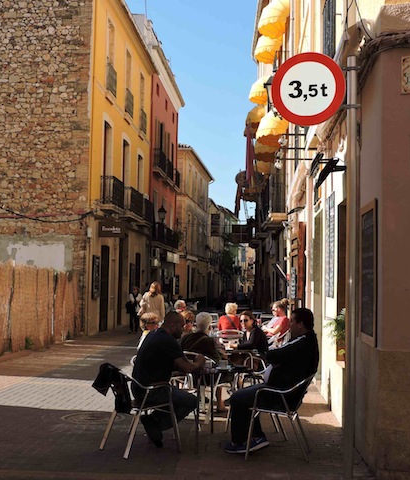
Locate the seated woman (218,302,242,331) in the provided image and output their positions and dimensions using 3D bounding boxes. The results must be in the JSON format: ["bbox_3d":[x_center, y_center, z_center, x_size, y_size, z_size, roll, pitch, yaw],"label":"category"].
[{"bbox_3d":[0.470,1.831,15.000,0.470,1.270,0.750,1,-4,6],"label":"seated woman"}]

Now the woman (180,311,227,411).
[{"bbox_3d":[0.010,1.500,9.650,0.500,1.240,0.740,-2,-5,36],"label":"woman"}]

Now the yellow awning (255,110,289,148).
[{"bbox_3d":[1.964,-3.297,23.300,0.980,0.900,1.200,1,-4,3],"label":"yellow awning"}]

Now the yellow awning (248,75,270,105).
[{"bbox_3d":[2.220,-6.040,31.800,1.000,0.950,1.200,1,-4,3],"label":"yellow awning"}]

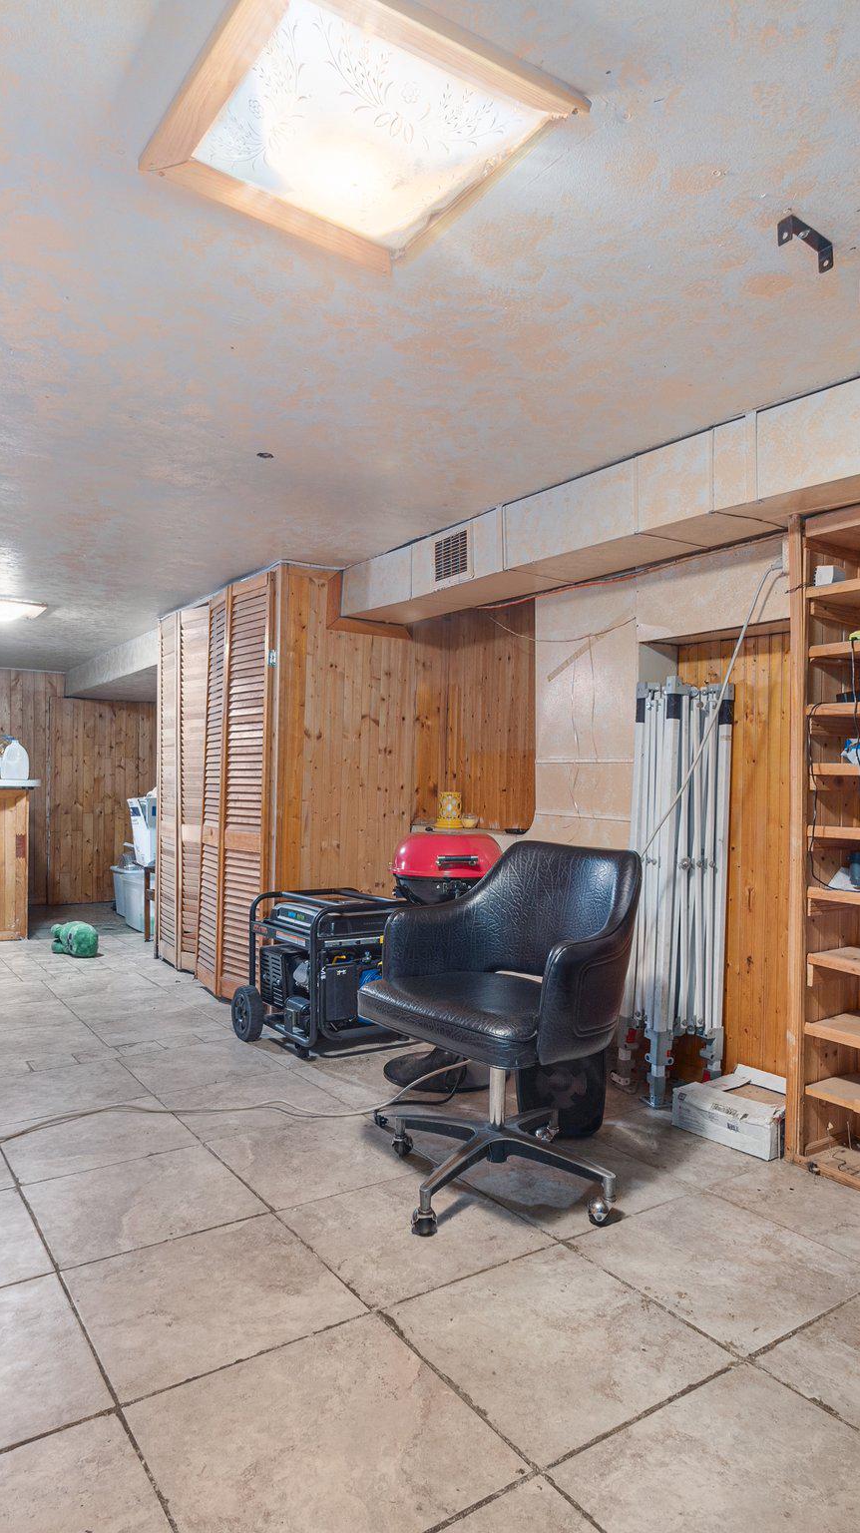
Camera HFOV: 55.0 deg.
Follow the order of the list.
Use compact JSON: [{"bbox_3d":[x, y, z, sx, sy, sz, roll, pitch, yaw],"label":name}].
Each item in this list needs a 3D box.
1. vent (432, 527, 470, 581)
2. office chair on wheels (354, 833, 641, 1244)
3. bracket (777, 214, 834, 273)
[{"bbox_3d":[0.074,-0.828,3.252,0.025,0.163,0.224,2,-2,-36],"label":"vent"},{"bbox_3d":[0.202,0.646,2.139,0.590,0.842,0.630,0,-2,43],"label":"office chair on wheels"},{"bbox_3d":[0.680,-0.939,1.492,0.129,0.043,0.029,2,-2,-36],"label":"bracket"}]

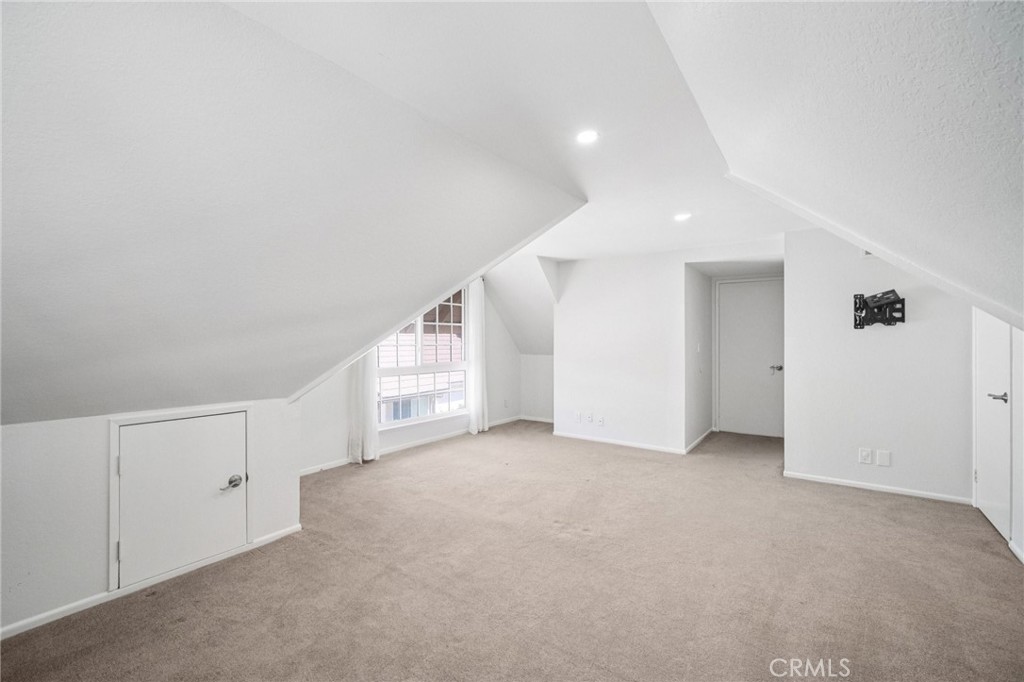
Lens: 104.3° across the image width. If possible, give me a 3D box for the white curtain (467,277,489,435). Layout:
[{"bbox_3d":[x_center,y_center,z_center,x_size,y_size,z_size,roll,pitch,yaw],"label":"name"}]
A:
[{"bbox_3d":[-0.468,0.170,5.441,0.130,2.120,0.340,0,0,38],"label":"white curtain"}]

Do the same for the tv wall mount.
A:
[{"bbox_3d":[2.989,-0.255,3.246,0.300,0.310,0.140,0,0,35],"label":"tv wall mount"}]

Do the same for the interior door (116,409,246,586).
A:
[{"bbox_3d":[-1.758,0.806,2.162,0.045,0.790,0.545,0,0,38],"label":"interior door"}]

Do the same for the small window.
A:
[{"bbox_3d":[-1.059,0.080,4.870,0.100,1.670,1.420,0,0,38],"label":"small window"}]

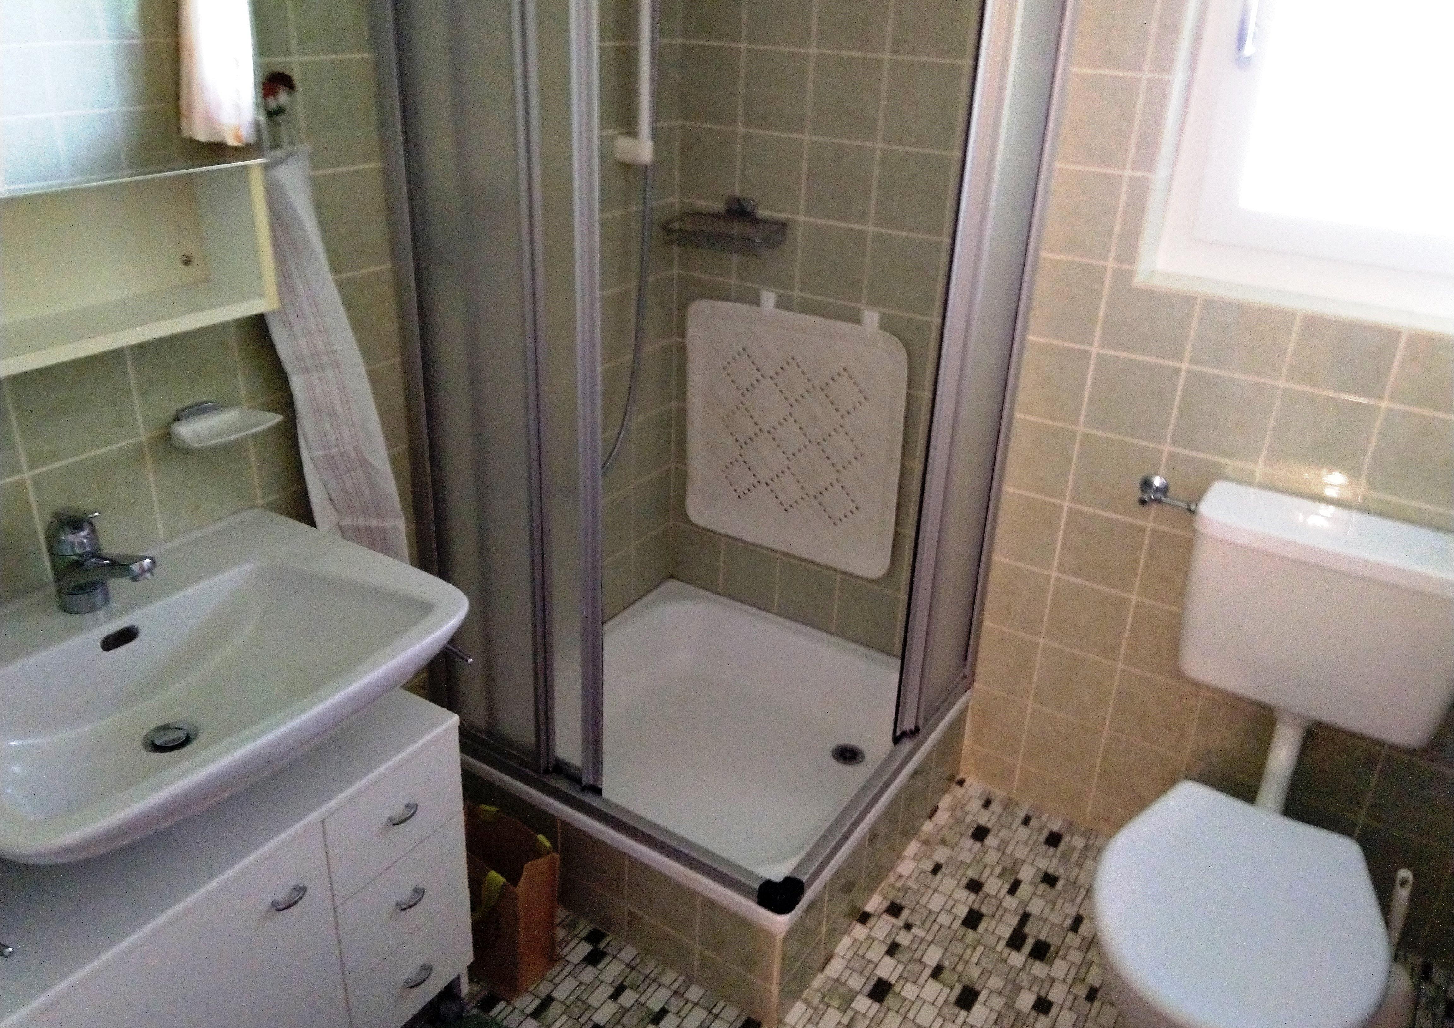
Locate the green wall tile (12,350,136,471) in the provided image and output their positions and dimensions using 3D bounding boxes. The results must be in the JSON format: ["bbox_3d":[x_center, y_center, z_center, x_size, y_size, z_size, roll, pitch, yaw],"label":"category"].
[{"bbox_3d":[-0.799,-0.142,1.389,0.010,0.148,0.148,17,29,28],"label":"green wall tile"}]

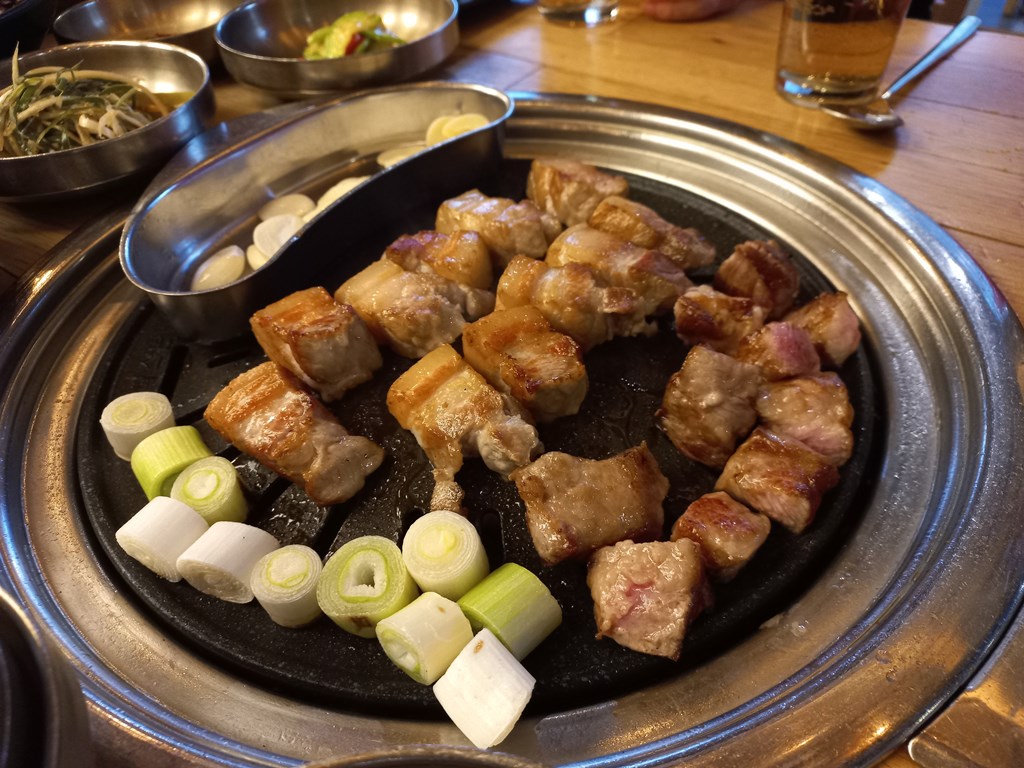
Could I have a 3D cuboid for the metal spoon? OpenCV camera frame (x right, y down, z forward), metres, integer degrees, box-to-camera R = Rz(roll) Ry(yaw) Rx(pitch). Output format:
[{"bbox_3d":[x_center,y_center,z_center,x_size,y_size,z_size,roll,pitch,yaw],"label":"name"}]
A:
[{"bbox_3d":[0.257,-0.202,0.460,0.044,0.020,0.198,31,53,31],"label":"metal spoon"}]

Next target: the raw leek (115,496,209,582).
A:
[{"bbox_3d":[-0.112,0.050,0.239,0.024,0.024,0.017,17,47,20],"label":"raw leek"}]

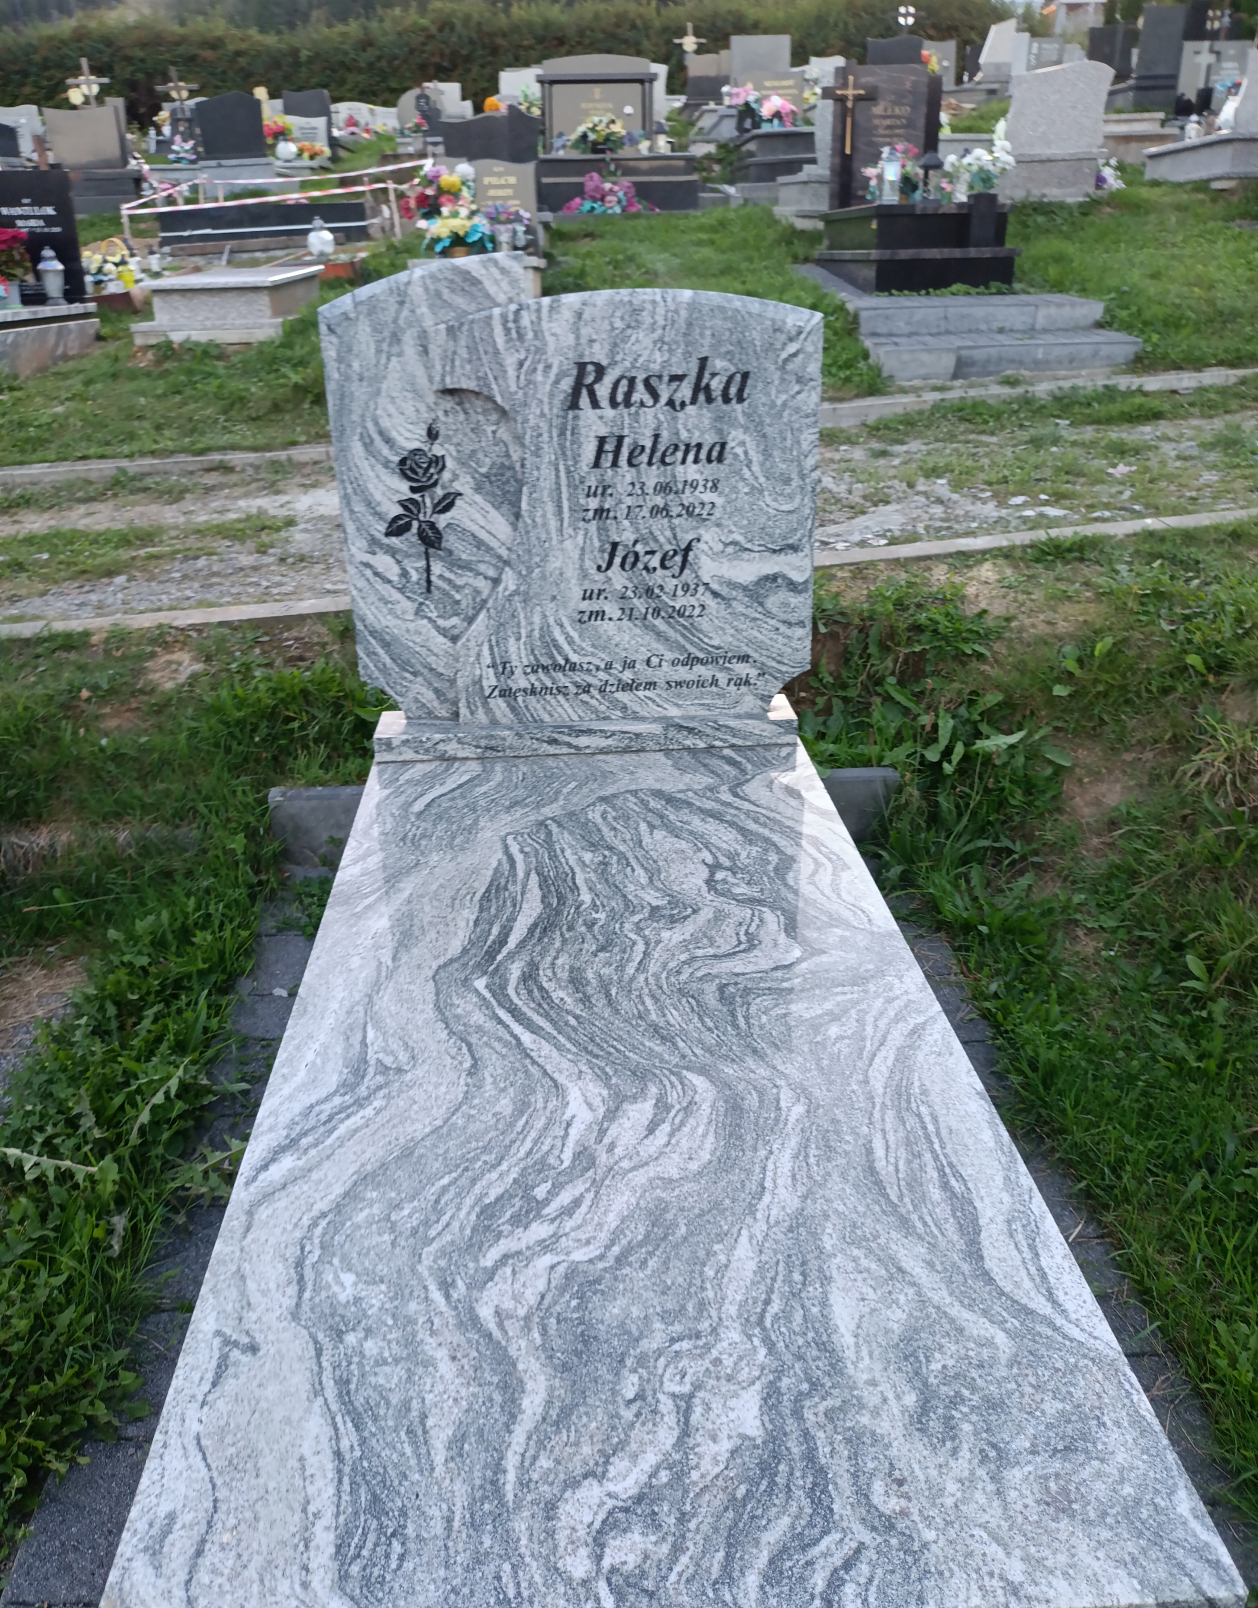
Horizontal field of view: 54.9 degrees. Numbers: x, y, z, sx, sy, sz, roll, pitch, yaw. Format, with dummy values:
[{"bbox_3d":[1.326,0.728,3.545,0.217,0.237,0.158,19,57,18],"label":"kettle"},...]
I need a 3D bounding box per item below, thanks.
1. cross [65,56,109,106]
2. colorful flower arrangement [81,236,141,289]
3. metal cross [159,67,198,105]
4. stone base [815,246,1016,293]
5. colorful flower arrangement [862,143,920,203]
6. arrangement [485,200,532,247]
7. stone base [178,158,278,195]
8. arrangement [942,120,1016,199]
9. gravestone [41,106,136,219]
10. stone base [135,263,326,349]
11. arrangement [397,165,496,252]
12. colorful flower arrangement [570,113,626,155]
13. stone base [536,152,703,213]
[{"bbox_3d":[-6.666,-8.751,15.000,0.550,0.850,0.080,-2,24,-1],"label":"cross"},{"bbox_3d":[-3.815,-4.015,8.966,0.390,0.360,0.310,-1,25,-3],"label":"colorful flower arrangement"},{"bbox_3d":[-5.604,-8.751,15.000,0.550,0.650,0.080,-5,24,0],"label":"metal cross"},{"bbox_3d":[1.949,-3.737,8.494,0.950,0.255,1.750,-2,24,-3],"label":"stone base"},{"bbox_3d":[1.669,-4.017,7.700,0.340,0.330,0.280,-2,24,-3],"label":"colorful flower arrangement"},{"bbox_3d":[-0.915,-4.380,9.150,0.360,0.340,0.300,-2,24,-1],"label":"arrangement"},{"bbox_3d":[-4.476,-7.044,13.620,0.950,0.350,0.700,-2,24,-1],"label":"stone base"},{"bbox_3d":[2.393,-4.444,8.375,0.450,0.470,0.380,-1,25,-3],"label":"arrangement"},{"bbox_3d":[-5.747,-6.870,12.962,0.950,1.060,0.400,-1,25,-3],"label":"gravestone"},{"bbox_3d":[-2.877,-3.720,8.959,1.000,0.500,1.900,-1,25,-3],"label":"stone base"},{"bbox_3d":[-1.315,-4.296,8.759,0.660,0.570,0.500,-1,25,-3],"label":"arrangement"},{"bbox_3d":[-0.325,-6.869,12.410,0.570,0.390,0.420,-1,25,-3],"label":"colorful flower arrangement"},{"bbox_3d":[-0.220,-6.265,12.249,1.600,0.550,1.900,-1,25,-3],"label":"stone base"}]

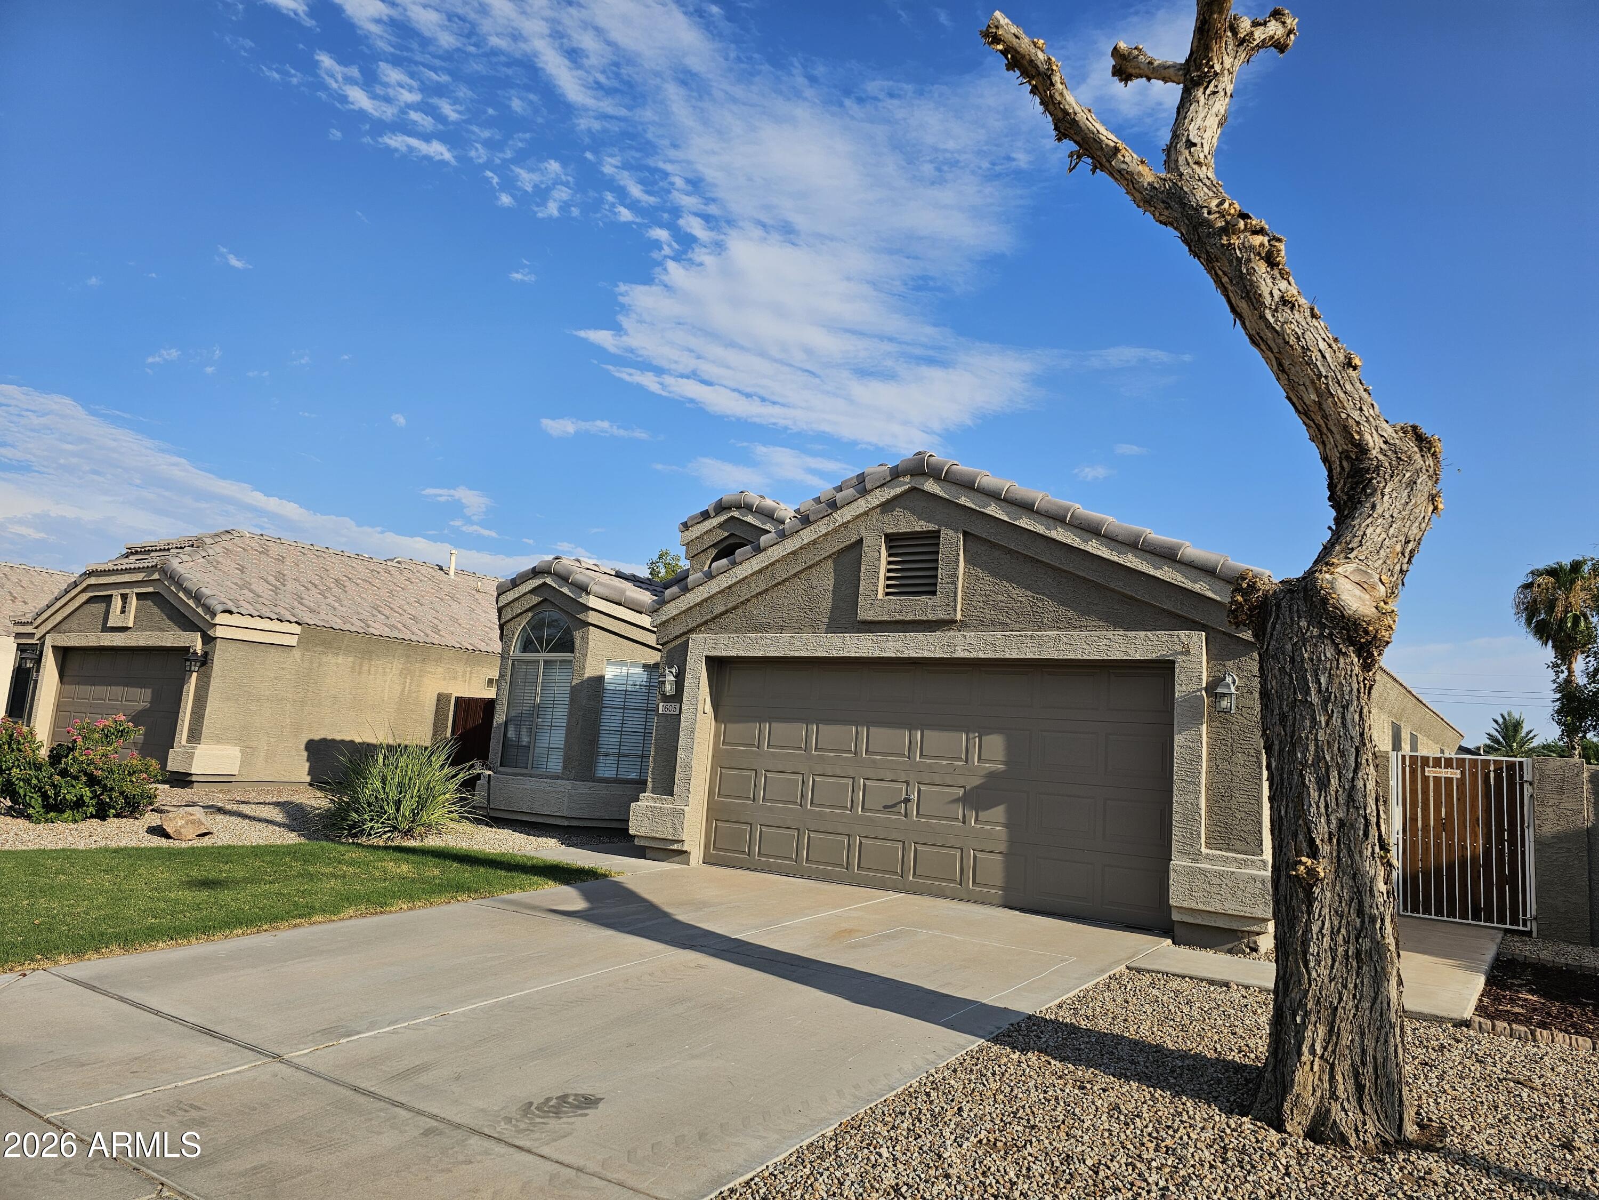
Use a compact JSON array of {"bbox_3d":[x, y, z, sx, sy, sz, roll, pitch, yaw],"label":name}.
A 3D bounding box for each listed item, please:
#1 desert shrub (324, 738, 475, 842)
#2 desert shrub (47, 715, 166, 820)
[{"bbox_3d":[-4.748,2.211,12.600,1.720,1.100,1.600,7,-9,-19],"label":"desert shrub"},{"bbox_3d":[-8.287,2.029,12.700,1.280,1.170,1.200,10,-10,-32],"label":"desert shrub"}]

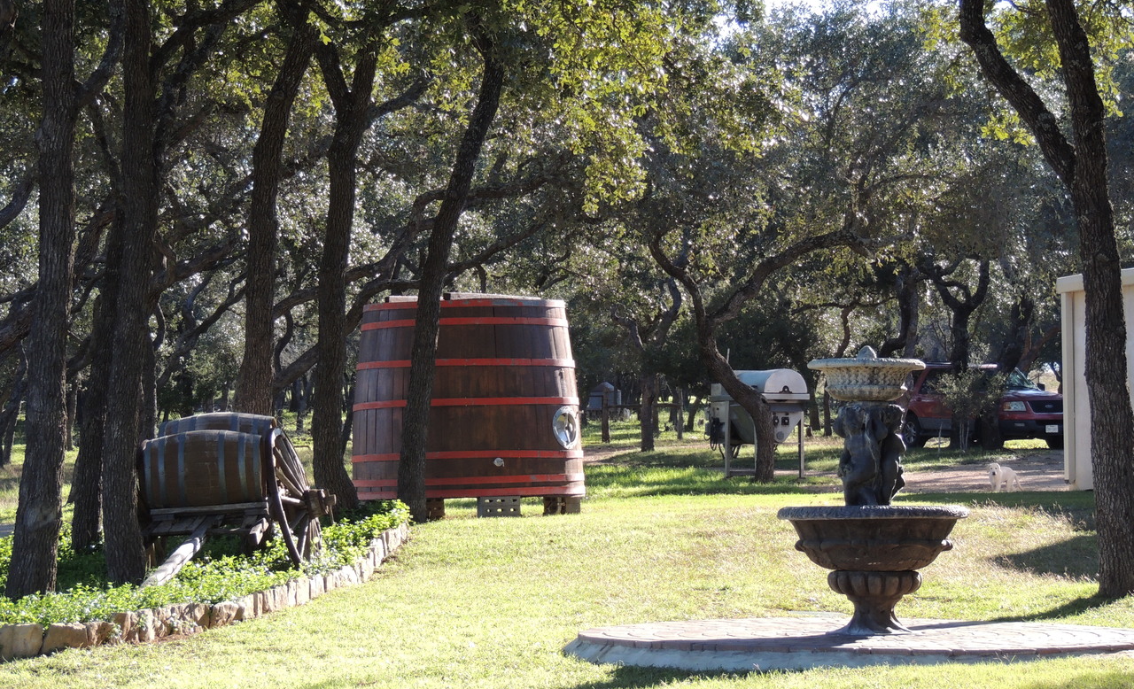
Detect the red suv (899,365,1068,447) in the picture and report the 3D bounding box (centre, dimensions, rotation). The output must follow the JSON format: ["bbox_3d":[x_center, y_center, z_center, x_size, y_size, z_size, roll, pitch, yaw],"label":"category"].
[{"bbox_3d":[9.000,1.355,74.500,2.020,1.950,5.230,0,-1,-27],"label":"red suv"}]

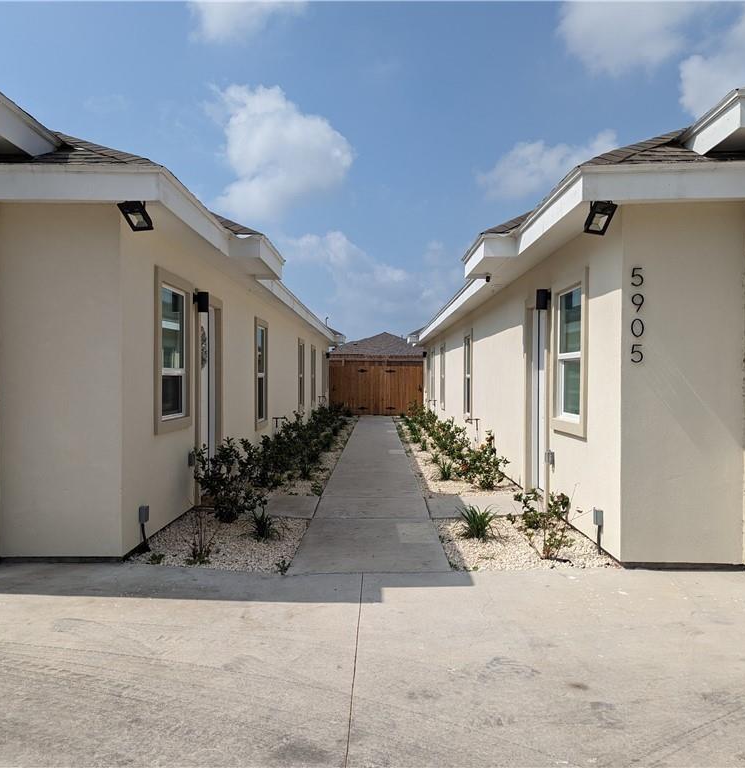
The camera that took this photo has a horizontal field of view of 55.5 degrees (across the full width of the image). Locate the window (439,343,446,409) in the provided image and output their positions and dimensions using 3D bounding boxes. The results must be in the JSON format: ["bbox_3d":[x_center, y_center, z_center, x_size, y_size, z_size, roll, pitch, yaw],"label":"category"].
[{"bbox_3d":[1.895,-0.185,18.770,0.120,1.720,1.140,0,1,0],"label":"window"}]

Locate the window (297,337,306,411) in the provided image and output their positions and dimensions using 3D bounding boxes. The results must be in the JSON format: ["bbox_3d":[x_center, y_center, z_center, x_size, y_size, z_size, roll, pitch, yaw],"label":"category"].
[{"bbox_3d":[-1.760,-0.210,17.430,0.120,1.720,1.140,0,1,0],"label":"window"}]

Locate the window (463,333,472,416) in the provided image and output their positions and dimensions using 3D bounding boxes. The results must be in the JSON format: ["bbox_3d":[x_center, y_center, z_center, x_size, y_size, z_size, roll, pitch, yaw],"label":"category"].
[{"bbox_3d":[1.865,-0.146,13.570,0.120,1.720,1.140,0,1,0],"label":"window"}]

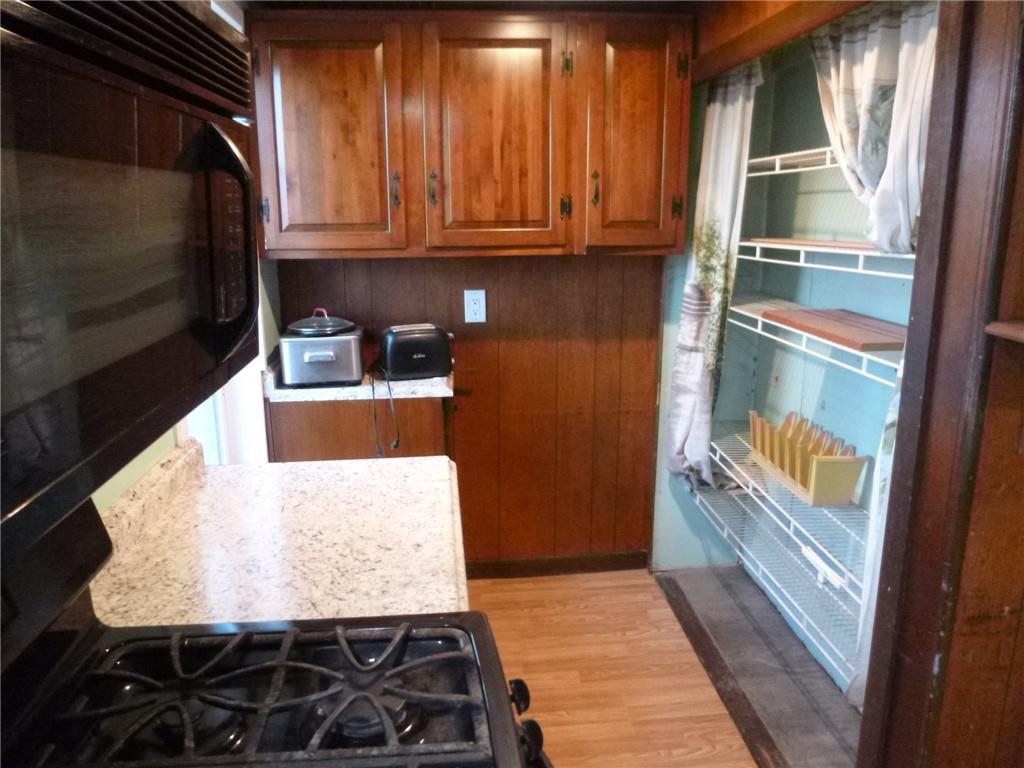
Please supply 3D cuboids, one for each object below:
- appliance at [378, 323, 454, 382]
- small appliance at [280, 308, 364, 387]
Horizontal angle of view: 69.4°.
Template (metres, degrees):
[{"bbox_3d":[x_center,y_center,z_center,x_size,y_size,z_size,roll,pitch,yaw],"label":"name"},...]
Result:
[{"bbox_3d":[-0.346,-0.122,2.680,0.248,0.178,0.160,-5,14,-18],"label":"appliance"},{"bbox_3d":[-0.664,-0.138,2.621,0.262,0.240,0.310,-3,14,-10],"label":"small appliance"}]

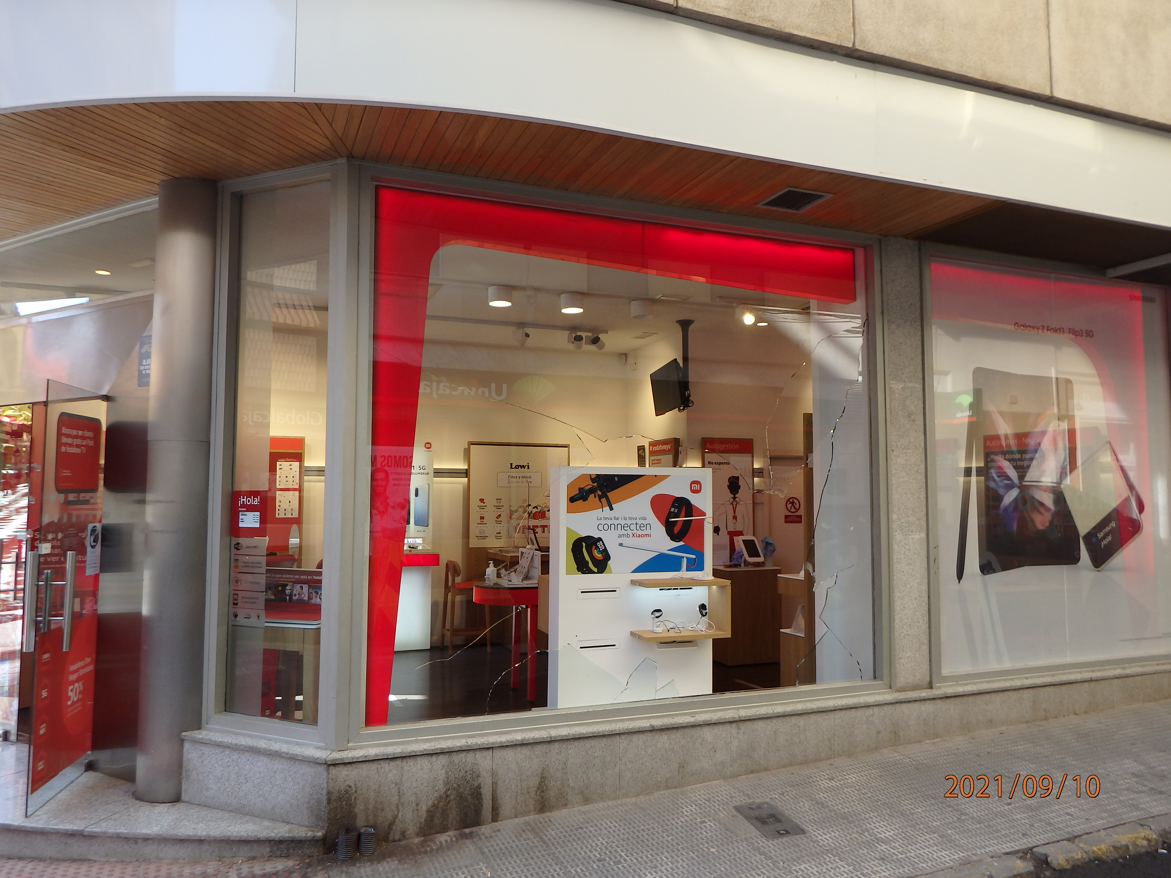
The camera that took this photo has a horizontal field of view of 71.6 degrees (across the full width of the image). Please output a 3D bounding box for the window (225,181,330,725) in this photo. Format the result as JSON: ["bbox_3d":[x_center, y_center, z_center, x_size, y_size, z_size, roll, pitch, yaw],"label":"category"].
[{"bbox_3d":[-1.619,0.044,4.278,0.618,2.797,0.060,-2,-4,22],"label":"window"}]

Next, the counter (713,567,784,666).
[{"bbox_3d":[1.522,1.715,8.026,0.600,0.890,0.570,1,-4,-21],"label":"counter"}]

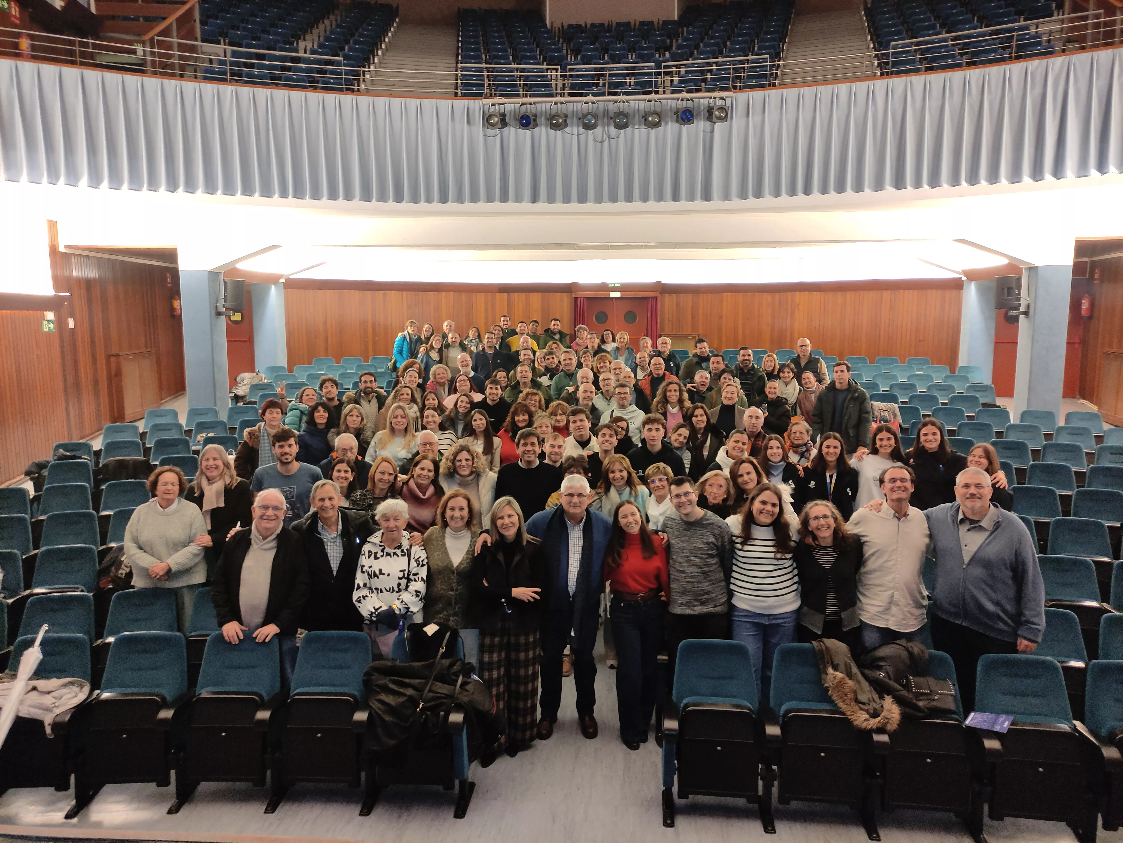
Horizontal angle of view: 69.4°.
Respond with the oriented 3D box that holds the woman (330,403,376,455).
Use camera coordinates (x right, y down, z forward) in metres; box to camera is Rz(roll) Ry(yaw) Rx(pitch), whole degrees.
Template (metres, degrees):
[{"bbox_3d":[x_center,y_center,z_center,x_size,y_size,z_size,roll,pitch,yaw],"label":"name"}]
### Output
[{"bbox_3d":[-1.999,0.640,7.914,0.480,1.633,0.320,-2,8,-9],"label":"woman"}]

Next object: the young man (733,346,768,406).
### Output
[{"bbox_3d":[2.573,-0.123,11.373,0.560,1.838,0.360,1,8,9],"label":"young man"}]

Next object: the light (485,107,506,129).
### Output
[{"bbox_3d":[-0.922,-4.273,11.440,0.250,0.290,0.310,2,21,17],"label":"light"}]

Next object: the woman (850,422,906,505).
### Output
[{"bbox_3d":[2.585,0.864,6.577,0.520,1.700,0.320,2,7,19],"label":"woman"}]

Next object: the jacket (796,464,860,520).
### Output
[{"bbox_3d":[2.104,0.654,6.459,0.500,0.660,0.300,2,8,15],"label":"jacket"}]

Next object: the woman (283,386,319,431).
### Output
[{"bbox_3d":[-3.078,0.383,9.906,0.520,1.595,0.380,-4,9,-27],"label":"woman"}]

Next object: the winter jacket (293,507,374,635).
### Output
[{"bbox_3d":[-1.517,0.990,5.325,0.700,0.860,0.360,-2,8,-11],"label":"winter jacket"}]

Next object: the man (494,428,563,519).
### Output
[{"bbox_3d":[-0.268,0.958,6.721,0.560,1.818,0.330,0,8,-2],"label":"man"}]

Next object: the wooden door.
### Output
[{"bbox_3d":[1.299,-1.829,18.621,1.500,2.040,0.080,1,8,6],"label":"wooden door"}]

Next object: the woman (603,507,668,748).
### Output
[{"bbox_3d":[0.467,1.277,5.116,0.460,1.600,0.330,0,7,3],"label":"woman"}]

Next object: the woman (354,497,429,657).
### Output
[{"bbox_3d":[-1.063,1.283,5.187,0.480,1.602,0.360,-1,8,-7],"label":"woman"}]

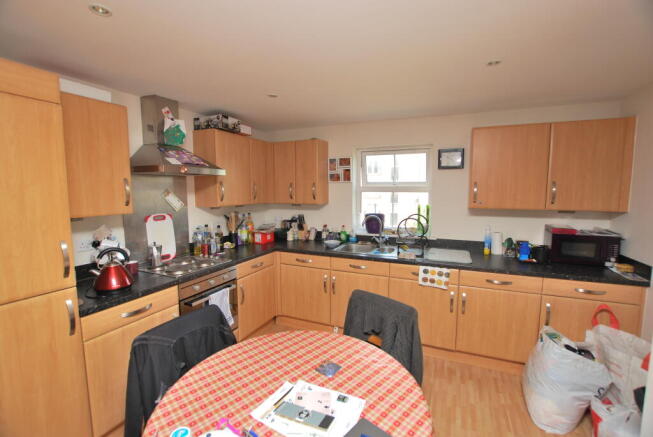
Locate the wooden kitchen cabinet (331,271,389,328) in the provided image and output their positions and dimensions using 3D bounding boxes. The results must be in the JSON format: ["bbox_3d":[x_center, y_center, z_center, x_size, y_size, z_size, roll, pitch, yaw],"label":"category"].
[{"bbox_3d":[0.422,0.818,2.964,0.600,0.600,0.520,2,6,23],"label":"wooden kitchen cabinet"}]

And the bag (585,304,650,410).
[{"bbox_3d":[1.927,0.994,1.772,0.340,0.700,0.400,-3,6,-33],"label":"bag"}]

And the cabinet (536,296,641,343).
[{"bbox_3d":[2.049,0.884,2.296,0.562,0.594,0.548,2,5,23],"label":"cabinet"}]

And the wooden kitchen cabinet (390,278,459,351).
[{"bbox_3d":[0.976,0.840,2.744,0.591,0.594,0.548,2,5,23],"label":"wooden kitchen cabinet"}]

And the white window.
[{"bbox_3d":[0.756,-0.312,3.119,0.832,0.949,0.081,2,5,23],"label":"white window"}]

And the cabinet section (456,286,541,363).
[{"bbox_3d":[1.525,0.863,2.525,0.585,0.596,0.560,2,5,23],"label":"cabinet section"}]

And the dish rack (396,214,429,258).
[{"bbox_3d":[0.874,0.174,2.743,0.280,0.380,0.370,2,6,23],"label":"dish rack"}]

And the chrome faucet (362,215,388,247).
[{"bbox_3d":[0.531,0.151,3.014,0.233,0.360,0.132,0,5,-3],"label":"chrome faucet"}]

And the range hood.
[{"bbox_3d":[-1.218,-0.648,2.179,0.492,0.599,0.609,2,5,23],"label":"range hood"}]

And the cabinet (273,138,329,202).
[{"bbox_3d":[-0.303,-0.524,3.304,0.591,0.709,0.306,2,5,23],"label":"cabinet"}]

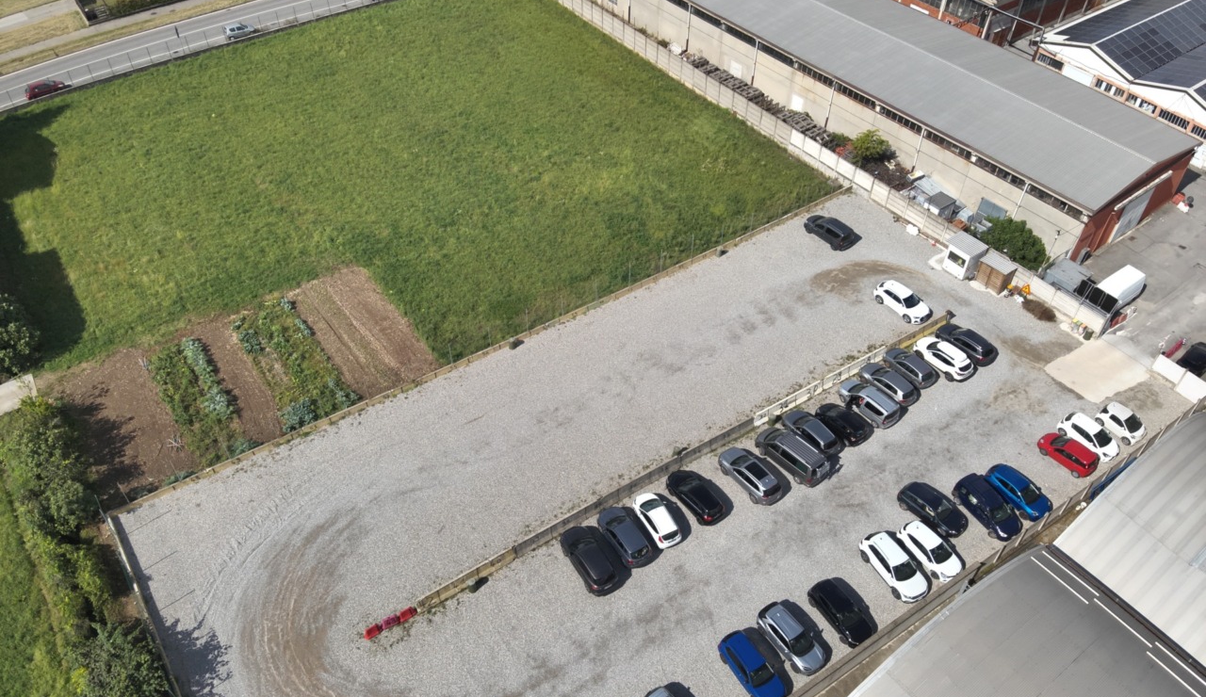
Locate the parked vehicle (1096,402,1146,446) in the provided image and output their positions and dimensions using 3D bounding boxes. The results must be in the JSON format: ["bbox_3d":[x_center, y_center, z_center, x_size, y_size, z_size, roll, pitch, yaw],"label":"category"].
[{"bbox_3d":[34.690,4.972,55.782,1.670,1.508,2.964,-31,53,-27],"label":"parked vehicle"}]

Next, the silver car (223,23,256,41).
[{"bbox_3d":[-42.745,-37.306,98.022,3.410,1.433,1.507,-30,53,-27],"label":"silver car"}]

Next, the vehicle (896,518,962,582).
[{"bbox_3d":[19.272,11.804,49.063,1.746,1.465,3.996,-27,51,-24],"label":"vehicle"}]

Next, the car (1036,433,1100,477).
[{"bbox_3d":[30.943,6.908,55.501,1.726,1.469,3.860,-28,51,-27],"label":"car"}]

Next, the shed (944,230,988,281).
[{"bbox_3d":[30.294,-7.681,70.176,2.279,2.402,2.245,-28,51,-28],"label":"shed"}]

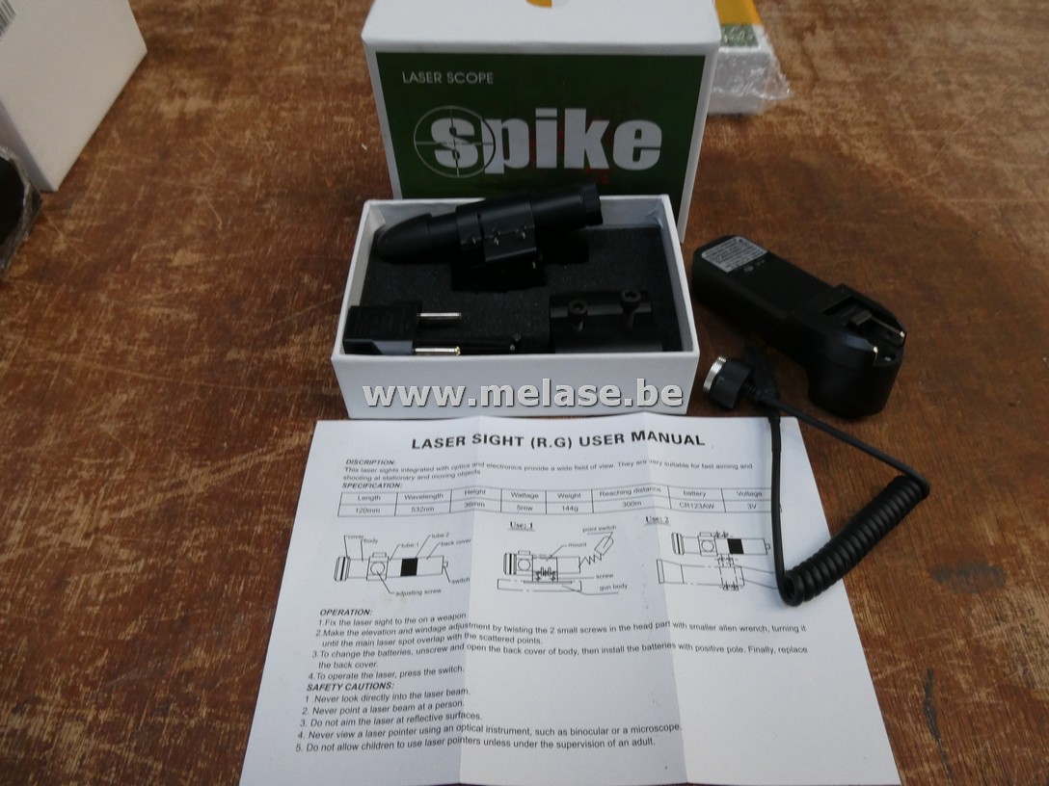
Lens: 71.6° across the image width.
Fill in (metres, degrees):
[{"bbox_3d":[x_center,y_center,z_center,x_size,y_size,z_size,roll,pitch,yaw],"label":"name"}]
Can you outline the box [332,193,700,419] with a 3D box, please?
[{"bbox_3d":[-0.003,-0.043,0.343,0.150,0.040,0.105,-1,51,1],"label":"box"}]

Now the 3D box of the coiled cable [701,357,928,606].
[{"bbox_3d":[0.113,0.020,0.303,0.082,0.019,0.121,-16,52,-12],"label":"coiled cable"}]

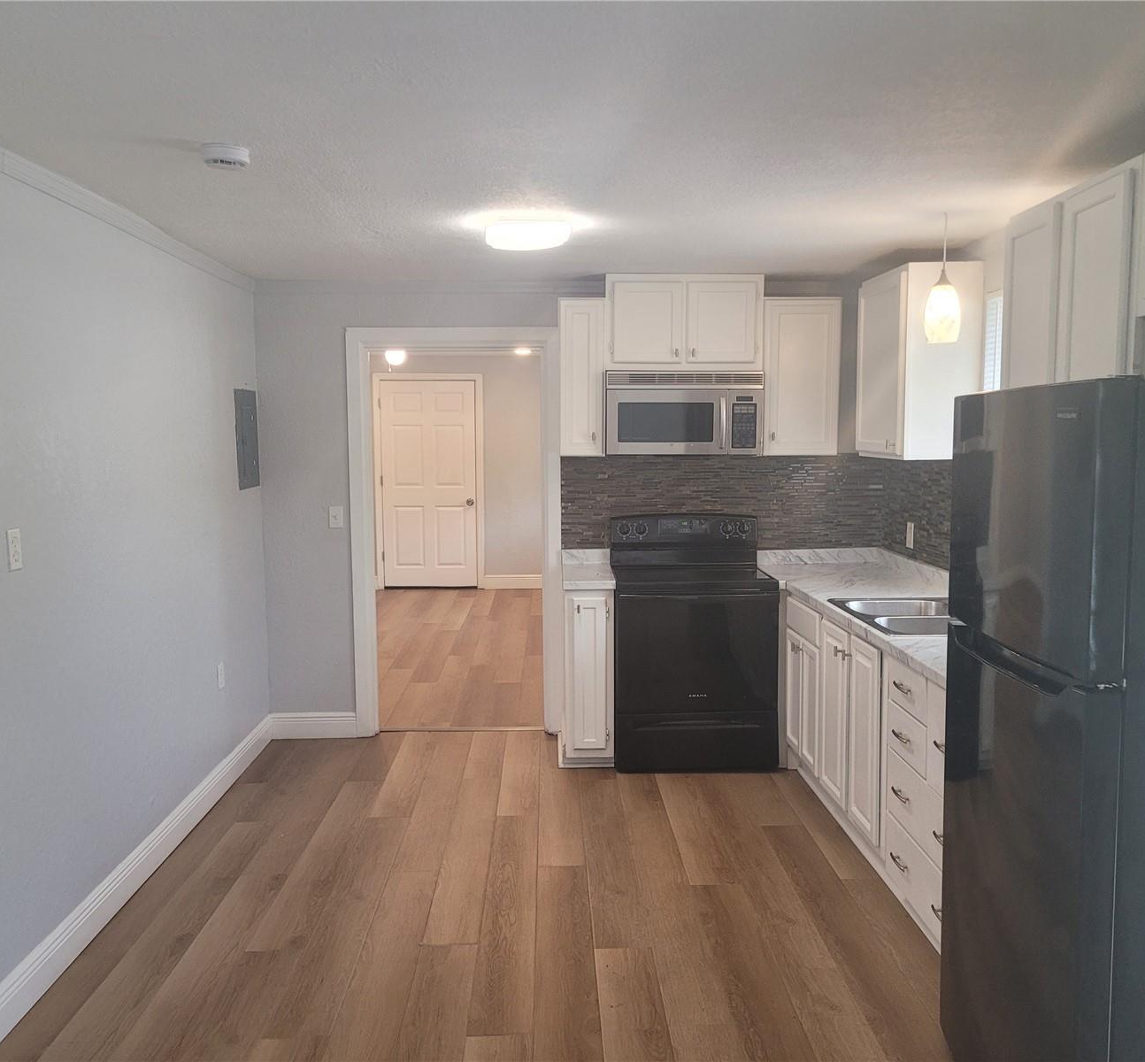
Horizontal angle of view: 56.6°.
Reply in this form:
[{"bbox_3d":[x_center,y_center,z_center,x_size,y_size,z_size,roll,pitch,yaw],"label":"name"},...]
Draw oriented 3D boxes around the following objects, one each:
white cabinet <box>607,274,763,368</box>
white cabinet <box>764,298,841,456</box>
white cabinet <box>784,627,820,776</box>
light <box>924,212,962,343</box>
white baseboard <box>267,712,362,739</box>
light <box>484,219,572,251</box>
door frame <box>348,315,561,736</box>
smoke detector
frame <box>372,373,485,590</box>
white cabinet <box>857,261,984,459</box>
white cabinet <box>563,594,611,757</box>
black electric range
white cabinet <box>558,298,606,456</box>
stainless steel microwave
[{"bbox_3d":[0.544,-1.026,5.303,0.756,0.452,0.325,-1,5,-1],"label":"white cabinet"},{"bbox_3d":[1.110,-0.760,5.324,0.376,0.755,0.332,-1,5,-1],"label":"white cabinet"},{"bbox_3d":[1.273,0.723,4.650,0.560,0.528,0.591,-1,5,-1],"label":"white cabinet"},{"bbox_3d":[1.328,-0.906,3.804,0.133,0.465,0.133,-1,5,-1],"label":"light"},{"bbox_3d":[-1.365,1.033,5.606,0.455,0.130,0.017,-1,5,-1],"label":"white baseboard"},{"bbox_3d":[-0.166,-1.120,4.044,0.337,0.066,0.337,-1,5,-1],"label":"light"},{"bbox_3d":[-0.604,0.019,5.594,1.084,2.137,0.170,-1,5,-1],"label":"door frame"},{"bbox_3d":[-0.940,-1.009,2.877,0.132,0.050,0.132,-1,5,-1],"label":"smoke detector"},{"bbox_3d":[-1.401,-0.482,10.448,1.071,2.107,0.120,-1,5,-1],"label":"frame"},{"bbox_3d":[1.474,-0.708,4.582,0.318,0.781,0.618,-1,5,-1],"label":"white cabinet"},{"bbox_3d":[0.074,0.678,5.324,0.228,0.845,0.580,-1,5,-1],"label":"white cabinet"},{"bbox_3d":[0.576,0.519,5.249,0.758,1.168,0.655,-1,5,-1],"label":"black electric range"},{"bbox_3d":[0.048,-0.758,5.317,0.223,0.757,0.325,-1,5,-1],"label":"white cabinet"},{"bbox_3d":[0.540,-0.577,5.298,0.760,0.393,0.387,-1,5,-1],"label":"stainless steel microwave"}]

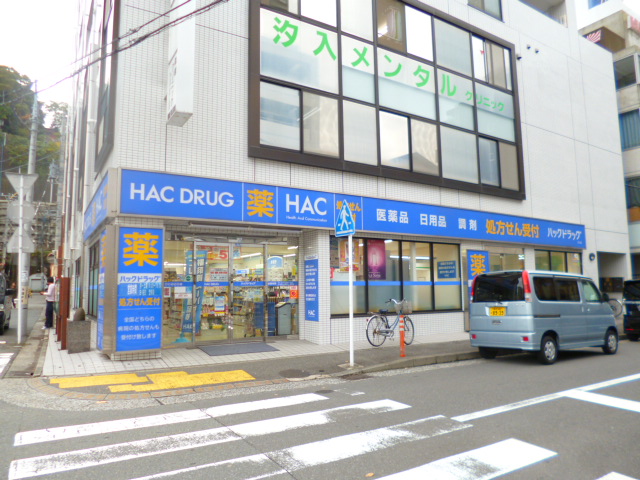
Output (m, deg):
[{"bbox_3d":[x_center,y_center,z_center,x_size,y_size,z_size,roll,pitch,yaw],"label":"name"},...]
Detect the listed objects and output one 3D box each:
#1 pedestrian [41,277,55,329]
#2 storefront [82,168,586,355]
[{"bbox_3d":[-8.621,1.989,14.091,0.420,1.636,0.450,3,-8,-32],"label":"pedestrian"},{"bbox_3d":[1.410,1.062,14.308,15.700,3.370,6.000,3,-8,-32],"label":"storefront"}]

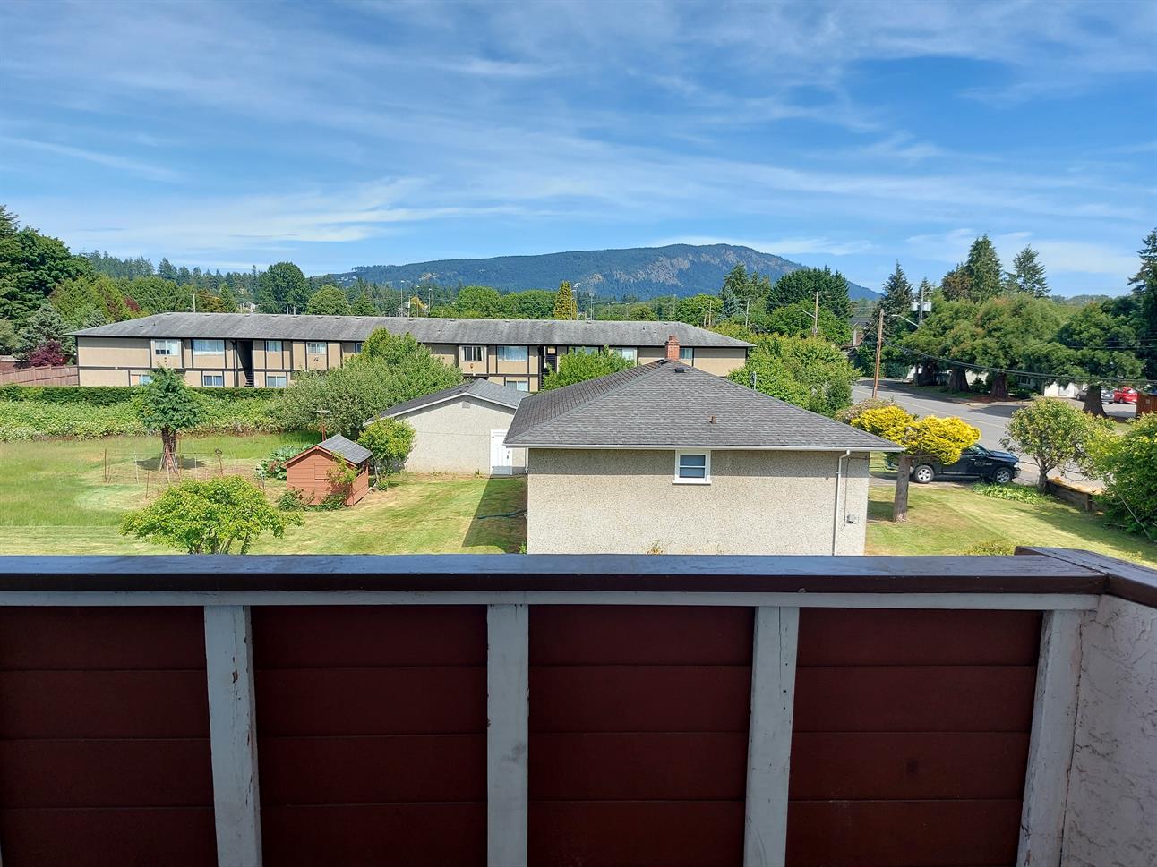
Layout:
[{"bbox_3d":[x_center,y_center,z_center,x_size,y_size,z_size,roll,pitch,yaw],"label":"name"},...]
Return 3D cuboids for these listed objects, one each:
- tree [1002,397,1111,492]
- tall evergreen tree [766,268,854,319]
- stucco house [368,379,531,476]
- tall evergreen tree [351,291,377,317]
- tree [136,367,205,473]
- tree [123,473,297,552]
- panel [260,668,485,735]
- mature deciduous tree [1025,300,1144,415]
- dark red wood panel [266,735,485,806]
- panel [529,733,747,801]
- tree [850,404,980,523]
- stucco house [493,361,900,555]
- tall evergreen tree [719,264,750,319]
[{"bbox_3d":[20.589,0.512,34.549,4.030,4.185,4.200,5,9,31],"label":"tree"},{"bbox_3d":[35.781,-17.361,124.741,13.330,16.830,12.000,1,7,0],"label":"tall evergreen tree"},{"bbox_3d":[-5.218,-0.575,40.070,8.700,3.680,9.450,0,7,-3],"label":"stucco house"},{"bbox_3d":[-47.536,-24.834,178.363,5.617,13.836,5.337,-1,8,-15],"label":"tall evergreen tree"},{"bbox_3d":[-17.868,-0.646,35.396,3.130,4.640,3.130,1,7,0],"label":"tree"},{"bbox_3d":[-9.330,2.599,20.353,4.036,3.117,4.200,-3,9,-25],"label":"tree"},{"bbox_3d":[-0.467,0.606,1.822,0.520,0.164,0.022,1,7,-2],"label":"panel"},{"bbox_3d":[41.444,-6.159,65.698,8.206,9.528,9.300,6,9,32],"label":"mature deciduous tree"},{"bbox_3d":[-0.467,0.769,1.843,0.516,0.170,0.022,1,7,-2],"label":"dark red wood panel"},{"bbox_3d":[0.140,0.764,1.850,0.506,0.169,0.022,1,8,-1],"label":"panel"},{"bbox_3d":[11.424,1.048,27.666,4.370,4.080,3.490,1,7,0],"label":"tree"},{"bbox_3d":[3.327,0.154,29.370,11.016,5.850,14.125,1,8,-1],"label":"stucco house"},{"bbox_3d":[33.454,-26.257,172.981,6.487,20.182,6.163,2,8,11],"label":"tall evergreen tree"}]

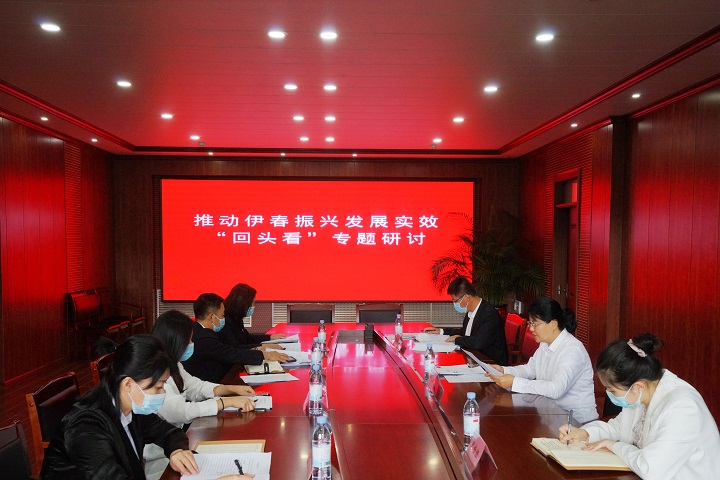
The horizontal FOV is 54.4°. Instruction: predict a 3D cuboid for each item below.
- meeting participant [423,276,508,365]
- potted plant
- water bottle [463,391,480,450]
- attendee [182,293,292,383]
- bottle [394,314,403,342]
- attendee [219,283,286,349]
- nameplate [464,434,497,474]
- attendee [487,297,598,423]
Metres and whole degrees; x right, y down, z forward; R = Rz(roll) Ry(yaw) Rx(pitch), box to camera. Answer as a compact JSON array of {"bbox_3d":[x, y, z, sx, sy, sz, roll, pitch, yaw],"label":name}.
[{"bbox_3d":[0.850,0.949,5.520,0.630,1.290,0.560,1,0,-2],"label":"meeting participant"},{"bbox_3d":[1.800,0.616,9.900,1.530,2.000,1.450,1,0,0],"label":"potted plant"},{"bbox_3d":[0.440,0.716,2.750,0.066,0.233,0.066,1,0,0],"label":"water bottle"},{"bbox_3d":[-0.840,0.972,4.750,0.720,1.210,0.580,1,0,-12],"label":"attendee"},{"bbox_3d":[0.313,0.724,5.700,0.065,0.232,0.065,1,0,0],"label":"bottle"},{"bbox_3d":[-0.870,0.969,5.620,0.610,1.220,0.500,1,0,-11],"label":"attendee"},{"bbox_3d":[0.447,0.786,2.580,0.092,0.093,0.197,1,0,-2],"label":"nameplate"},{"bbox_3d":[0.980,0.955,3.830,0.630,1.270,0.530,1,0,-5],"label":"attendee"}]

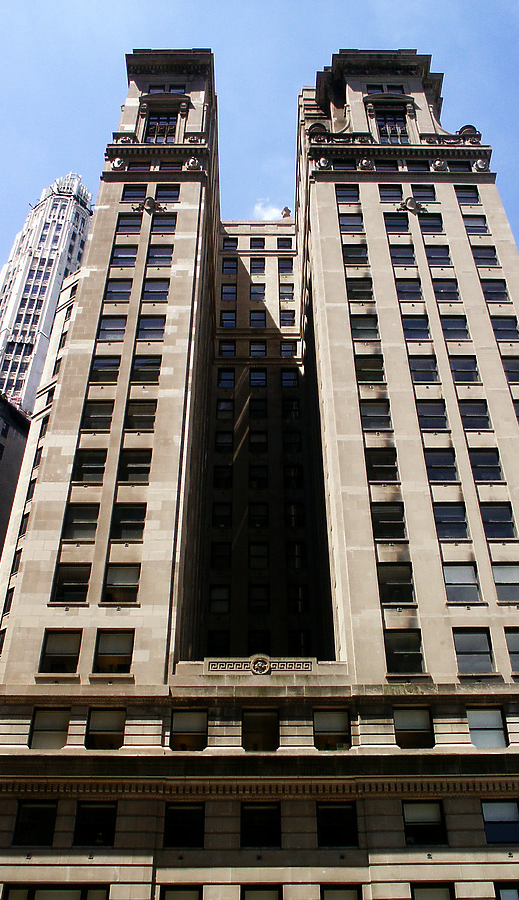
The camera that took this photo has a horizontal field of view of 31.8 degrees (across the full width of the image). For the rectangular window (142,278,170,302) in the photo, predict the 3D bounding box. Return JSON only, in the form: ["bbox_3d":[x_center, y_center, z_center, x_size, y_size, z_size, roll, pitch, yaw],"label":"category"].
[{"bbox_3d":[-6.207,-9.554,54.858,1.492,2.109,0.200,0,-42,0],"label":"rectangular window"}]

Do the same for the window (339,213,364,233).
[{"bbox_3d":[6.106,-14.851,59.973,1.550,2.188,0.200,0,-42,0],"label":"window"}]

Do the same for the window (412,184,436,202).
[{"bbox_3d":[10.949,-16.865,60.242,1.523,2.040,0.250,0,-42,0],"label":"window"}]

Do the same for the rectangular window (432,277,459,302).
[{"bbox_3d":[11.542,-9.741,55.976,1.621,2.201,0.200,0,-42,0],"label":"rectangular window"}]

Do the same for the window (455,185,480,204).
[{"bbox_3d":[13.802,-16.784,60.179,1.550,2.159,0.250,0,-42,0],"label":"window"}]

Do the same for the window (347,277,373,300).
[{"bbox_3d":[6.061,-9.508,54.441,1.570,2.090,0.200,0,-42,0],"label":"window"}]

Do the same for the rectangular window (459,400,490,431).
[{"bbox_3d":[11.575,-1.839,48.869,1.621,2.201,0.200,0,-42,0],"label":"rectangular window"}]

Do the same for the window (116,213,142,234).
[{"bbox_3d":[-8.775,-15.289,61.427,1.580,2.200,0.250,0,-42,0],"label":"window"}]

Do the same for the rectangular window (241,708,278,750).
[{"bbox_3d":[0.053,11.138,36.211,1.478,1.833,0.200,0,-42,0],"label":"rectangular window"}]

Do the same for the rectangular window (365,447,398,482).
[{"bbox_3d":[6.128,0.808,45.606,1.492,2.109,0.200,0,-42,0],"label":"rectangular window"}]

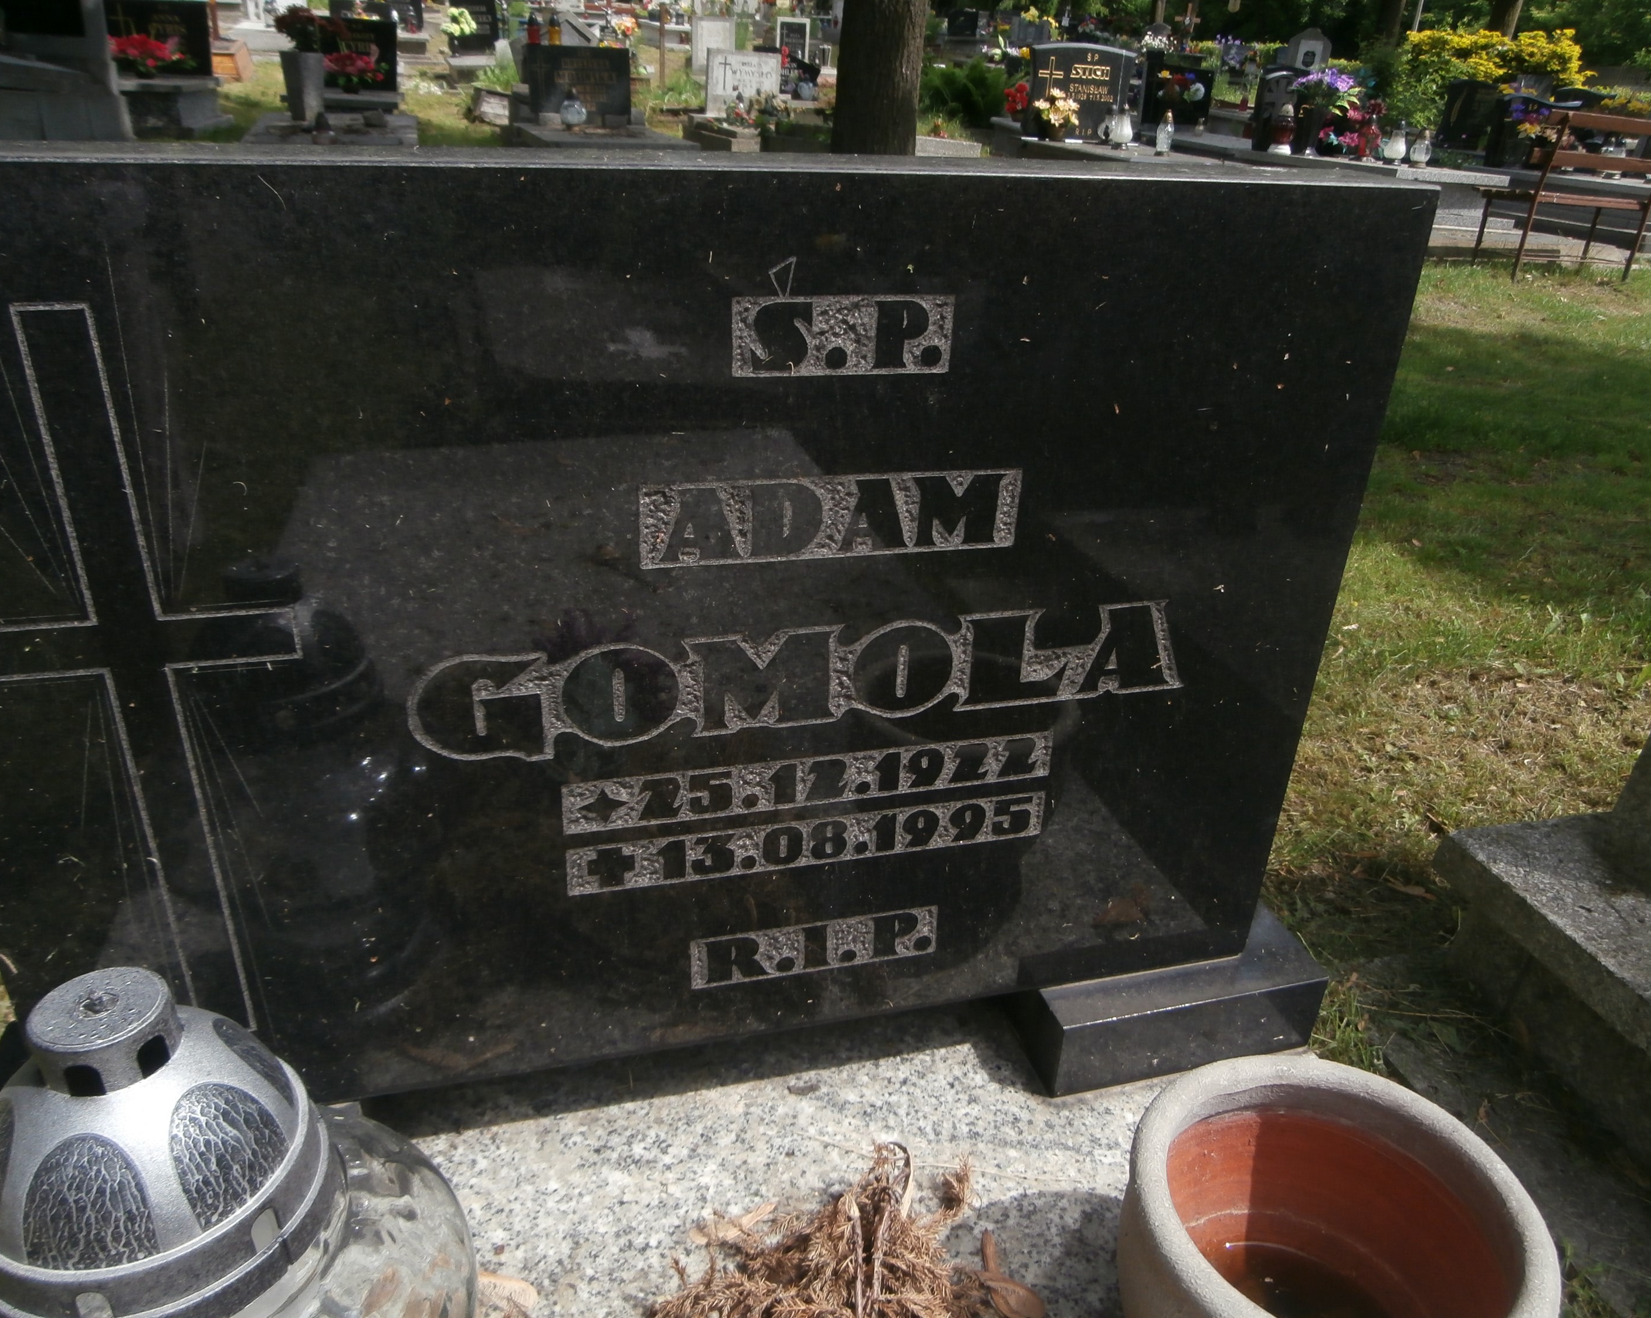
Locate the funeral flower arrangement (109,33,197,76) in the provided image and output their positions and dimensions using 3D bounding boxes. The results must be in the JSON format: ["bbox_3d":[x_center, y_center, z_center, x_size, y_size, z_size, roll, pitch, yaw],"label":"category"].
[{"bbox_3d":[-4.438,-3.980,8.029,0.527,0.259,0.316,-1,27,-10],"label":"funeral flower arrangement"}]

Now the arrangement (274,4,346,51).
[{"bbox_3d":[-3.267,-4.009,7.729,0.410,0.257,0.348,-3,28,-15],"label":"arrangement"}]

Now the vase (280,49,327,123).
[{"bbox_3d":[-3.362,-3.690,7.847,0.211,0.415,0.211,-3,28,-15],"label":"vase"}]

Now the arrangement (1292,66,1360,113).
[{"bbox_3d":[3.520,-4.005,8.578,0.430,0.291,0.323,4,27,0],"label":"arrangement"}]

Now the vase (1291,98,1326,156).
[{"bbox_3d":[3.473,-3.845,8.786,0.150,0.369,0.150,4,27,0],"label":"vase"}]

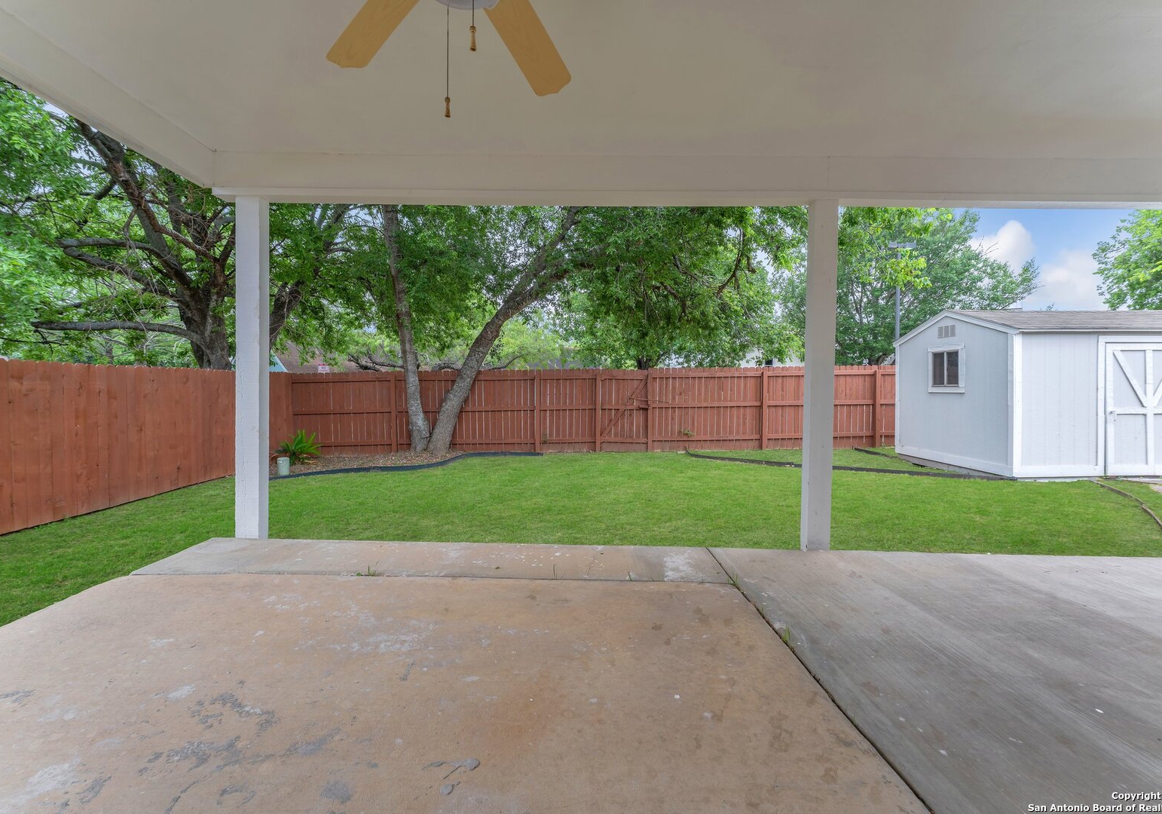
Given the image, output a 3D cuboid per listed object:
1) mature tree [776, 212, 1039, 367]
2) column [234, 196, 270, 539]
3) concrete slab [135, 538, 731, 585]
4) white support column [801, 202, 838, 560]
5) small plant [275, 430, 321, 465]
[{"bbox_3d":[12.300,-3.750,18.000,9.300,9.000,8.800,1,1,1],"label":"mature tree"},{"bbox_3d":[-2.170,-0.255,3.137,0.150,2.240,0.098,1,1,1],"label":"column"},{"bbox_3d":[-0.784,0.940,2.772,3.200,0.100,0.610,1,1,1],"label":"concrete slab"},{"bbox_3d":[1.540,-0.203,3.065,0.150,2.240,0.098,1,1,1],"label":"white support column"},{"bbox_3d":[-5.600,0.780,9.300,0.820,0.640,0.780,1,1,1],"label":"small plant"}]

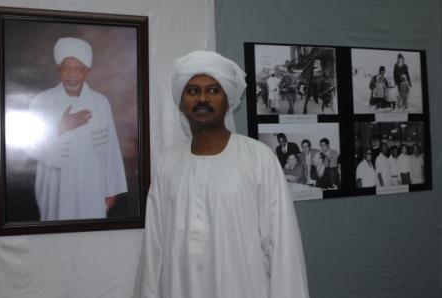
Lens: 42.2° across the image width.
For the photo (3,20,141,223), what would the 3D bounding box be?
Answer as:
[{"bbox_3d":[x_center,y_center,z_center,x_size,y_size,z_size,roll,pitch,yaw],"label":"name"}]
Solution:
[{"bbox_3d":[-0.574,-0.105,2.244,0.535,0.810,0.030,-1,-2,-19],"label":"photo"}]

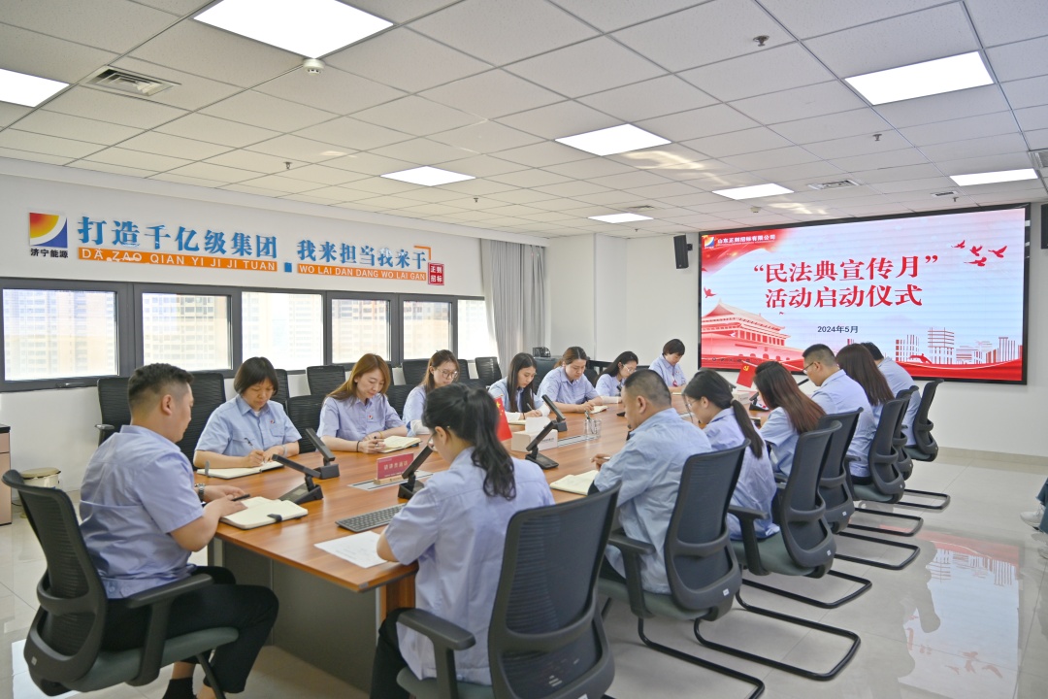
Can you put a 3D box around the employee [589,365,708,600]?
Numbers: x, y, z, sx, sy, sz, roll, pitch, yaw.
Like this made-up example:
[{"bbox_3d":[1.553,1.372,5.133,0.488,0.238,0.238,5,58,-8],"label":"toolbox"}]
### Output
[{"bbox_3d":[0.431,0.702,2.816,0.740,1.265,0.540,2,3,40],"label":"employee"}]

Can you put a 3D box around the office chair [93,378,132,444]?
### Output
[{"bbox_3d":[-3.221,0.741,5.856,0.620,0.980,0.610,2,3,40],"label":"office chair"}]

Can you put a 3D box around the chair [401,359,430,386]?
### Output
[{"bbox_3d":[-1.022,0.646,8.479,0.620,0.980,0.600,2,3,40],"label":"chair"}]

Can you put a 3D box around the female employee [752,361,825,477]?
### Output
[{"bbox_3d":[1.405,0.681,3.958,0.700,1.220,0.480,2,3,40],"label":"female employee"}]

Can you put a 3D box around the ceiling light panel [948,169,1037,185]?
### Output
[{"bbox_3d":[3.924,-1.452,5.830,0.600,0.040,0.600,2,3,40],"label":"ceiling light panel"}]

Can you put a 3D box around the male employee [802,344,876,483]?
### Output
[{"bbox_3d":[1.946,0.621,4.637,0.750,1.310,0.520,2,3,40],"label":"male employee"}]

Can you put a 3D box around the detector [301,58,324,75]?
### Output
[{"bbox_3d":[-0.968,-1.304,3.203,0.104,0.050,0.104,0,2,0],"label":"detector"}]

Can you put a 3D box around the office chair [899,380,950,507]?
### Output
[{"bbox_3d":[3.161,0.744,5.791,0.620,0.980,0.610,2,3,40],"label":"office chair"}]

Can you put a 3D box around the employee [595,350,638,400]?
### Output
[{"bbox_3d":[0.813,0.613,6.619,0.800,1.190,0.580,1,3,36],"label":"employee"}]

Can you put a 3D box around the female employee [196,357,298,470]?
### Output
[{"bbox_3d":[-1.510,0.683,3.804,0.820,1.260,0.600,2,3,40],"label":"female employee"}]

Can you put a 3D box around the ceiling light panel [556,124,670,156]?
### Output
[{"bbox_3d":[0.608,-1.391,4.655,0.600,0.040,0.600,2,3,40],"label":"ceiling light panel"}]

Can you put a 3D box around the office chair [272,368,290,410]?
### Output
[{"bbox_3d":[-2.307,0.703,6.535,0.620,0.990,0.600,2,3,40],"label":"office chair"}]

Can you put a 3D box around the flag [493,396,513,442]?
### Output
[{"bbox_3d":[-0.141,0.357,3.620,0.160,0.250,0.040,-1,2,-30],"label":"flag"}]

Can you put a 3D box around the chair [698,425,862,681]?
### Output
[{"bbox_3d":[1.162,0.839,3.215,0.630,0.980,0.610,2,3,40],"label":"chair"}]

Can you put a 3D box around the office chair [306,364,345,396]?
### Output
[{"bbox_3d":[-1.907,0.687,7.421,0.620,0.980,0.600,2,3,40],"label":"office chair"}]

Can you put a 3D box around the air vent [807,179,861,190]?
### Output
[{"bbox_3d":[2.742,-1.460,6.175,0.380,0.040,0.320,2,3,40],"label":"air vent"}]

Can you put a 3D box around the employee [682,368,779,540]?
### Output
[{"bbox_3d":[0.900,0.702,3.350,0.700,1.225,0.480,2,3,40],"label":"employee"}]

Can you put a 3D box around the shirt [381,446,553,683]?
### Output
[{"bbox_3d":[-0.128,0.590,2.028,0.410,0.650,0.500,2,3,40],"label":"shirt"}]

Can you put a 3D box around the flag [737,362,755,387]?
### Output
[{"bbox_3d":[2.000,0.232,6.289,0.150,0.200,0.030,19,14,38],"label":"flag"}]

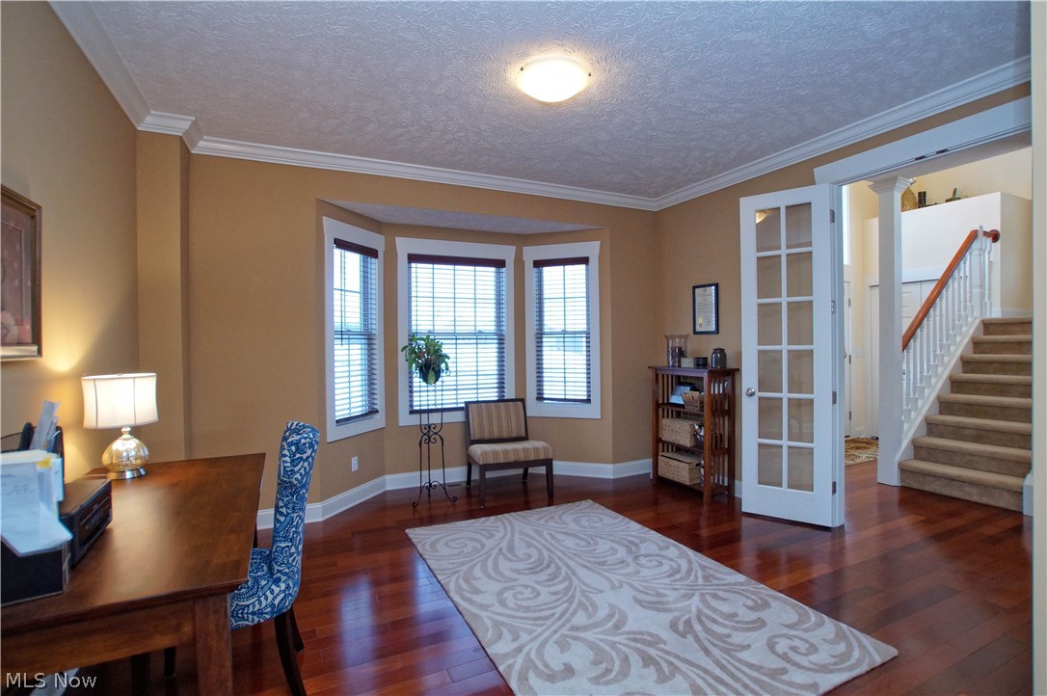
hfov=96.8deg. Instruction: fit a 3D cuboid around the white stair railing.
[{"bbox_3d":[4.356,-0.249,4.697,1.907,2.040,0.092,-1,1,-25],"label":"white stair railing"}]

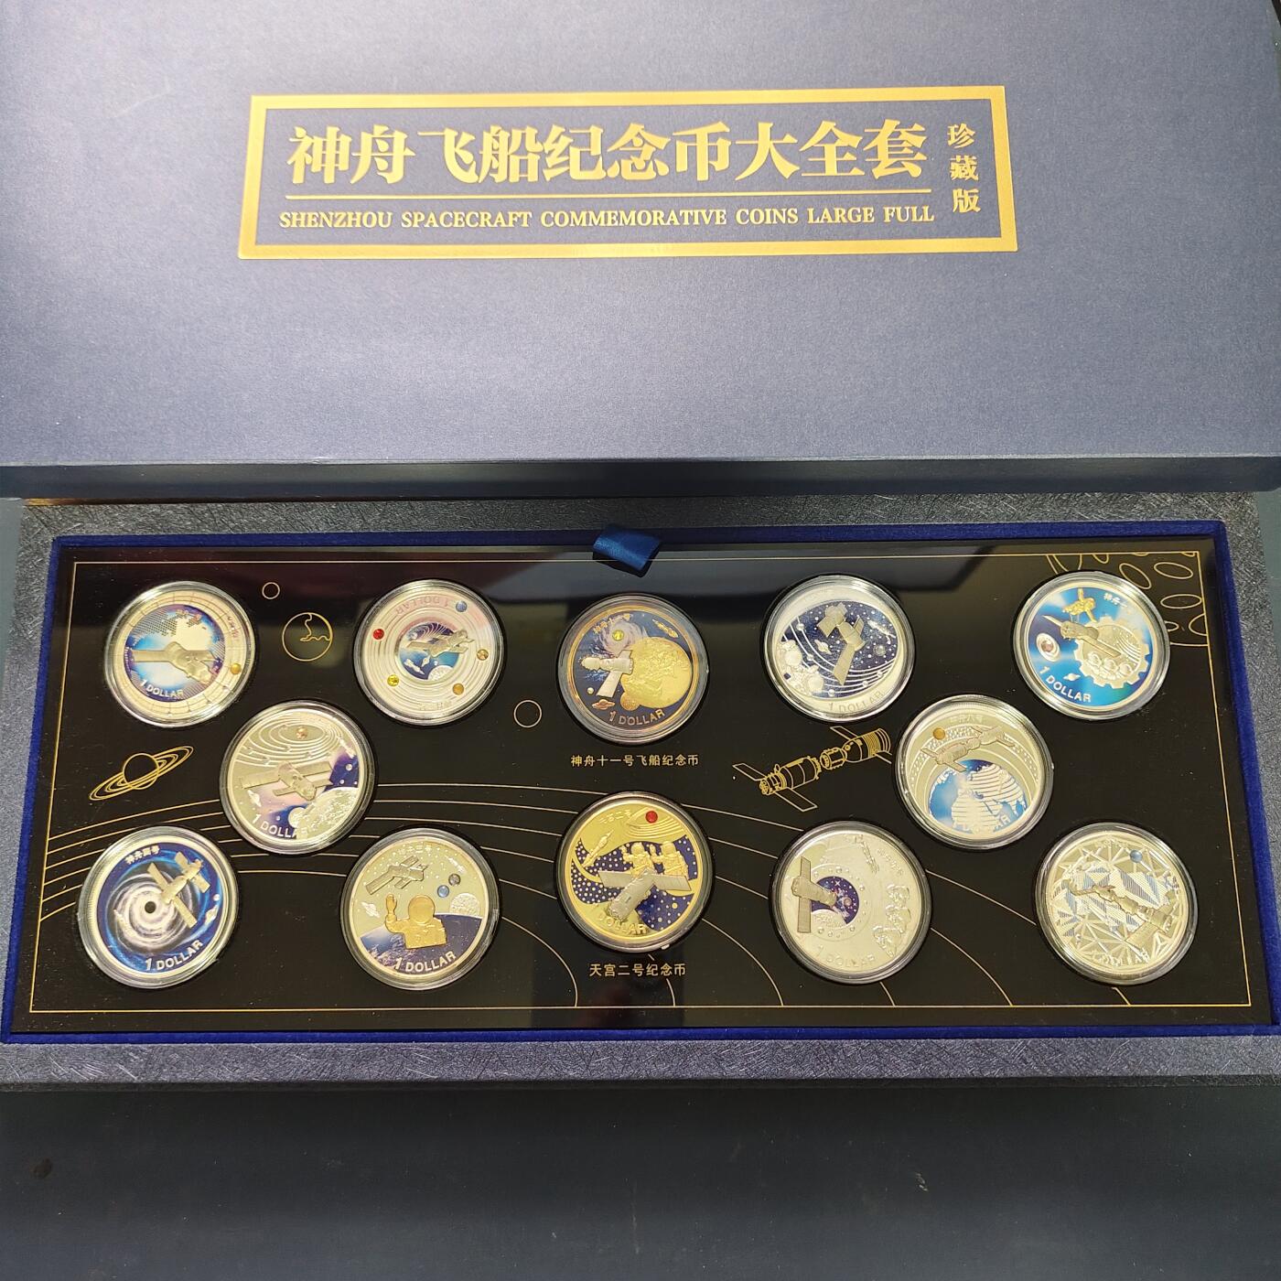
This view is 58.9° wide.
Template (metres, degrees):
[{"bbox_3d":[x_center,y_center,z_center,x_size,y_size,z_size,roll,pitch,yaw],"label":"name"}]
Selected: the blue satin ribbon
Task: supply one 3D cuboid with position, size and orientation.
[{"bbox_3d":[-0.004,-0.028,0.350,0.018,0.008,0.011,22,79,5],"label":"blue satin ribbon"}]

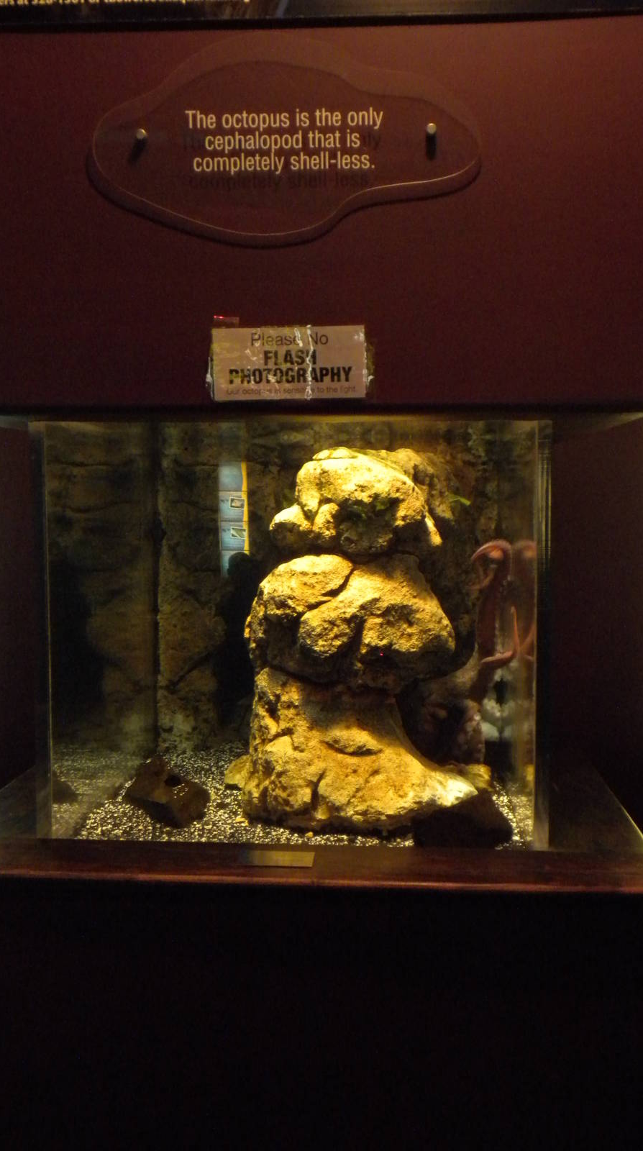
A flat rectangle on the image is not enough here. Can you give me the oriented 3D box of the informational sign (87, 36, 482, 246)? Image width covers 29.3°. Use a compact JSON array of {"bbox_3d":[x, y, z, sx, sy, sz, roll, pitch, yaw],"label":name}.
[{"bbox_3d":[-0.060,-0.746,2.094,0.658,0.336,0.028,0,4,4],"label":"informational sign"}]

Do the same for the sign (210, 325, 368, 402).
[{"bbox_3d":[-0.056,-0.368,2.132,0.265,0.125,0.010,0,4,4],"label":"sign"}]

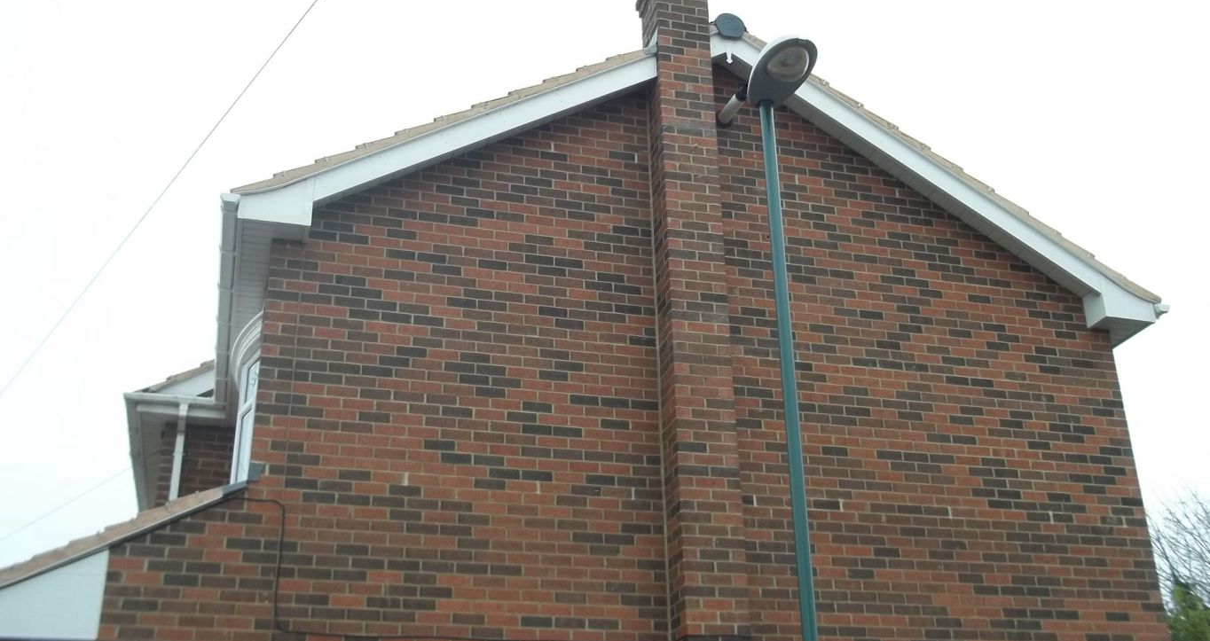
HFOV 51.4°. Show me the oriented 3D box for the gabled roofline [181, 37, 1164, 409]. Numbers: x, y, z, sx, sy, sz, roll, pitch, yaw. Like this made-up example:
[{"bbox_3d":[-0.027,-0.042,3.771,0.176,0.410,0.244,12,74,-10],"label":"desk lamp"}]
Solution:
[{"bbox_3d":[0.402,-0.595,11.839,7.610,2.380,4.390,6,-24,-16],"label":"gabled roofline"}]

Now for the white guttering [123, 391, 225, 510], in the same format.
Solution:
[{"bbox_3d":[-4.736,1.611,13.941,0.960,0.230,4.470,6,-24,-16],"label":"white guttering"}]

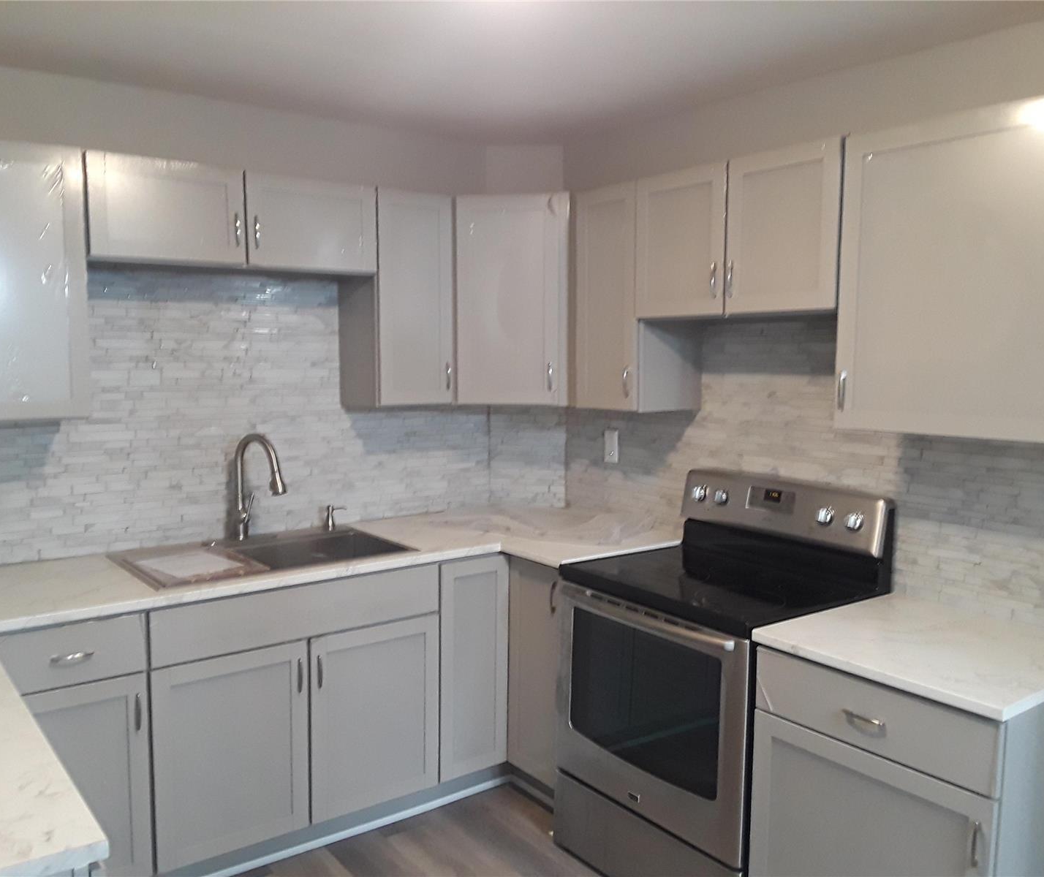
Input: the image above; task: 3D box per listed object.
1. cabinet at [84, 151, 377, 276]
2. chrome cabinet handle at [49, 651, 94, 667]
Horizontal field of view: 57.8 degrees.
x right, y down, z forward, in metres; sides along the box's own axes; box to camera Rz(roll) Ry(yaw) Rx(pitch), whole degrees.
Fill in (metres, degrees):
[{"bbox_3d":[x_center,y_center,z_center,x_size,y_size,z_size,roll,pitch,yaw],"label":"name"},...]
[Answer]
[{"bbox_3d":[-0.936,-0.686,3.027,0.899,0.302,0.318,-4,7,-35],"label":"cabinet"},{"bbox_3d":[-1.147,0.560,2.417,0.107,0.015,0.027,-4,7,-35],"label":"chrome cabinet handle"}]

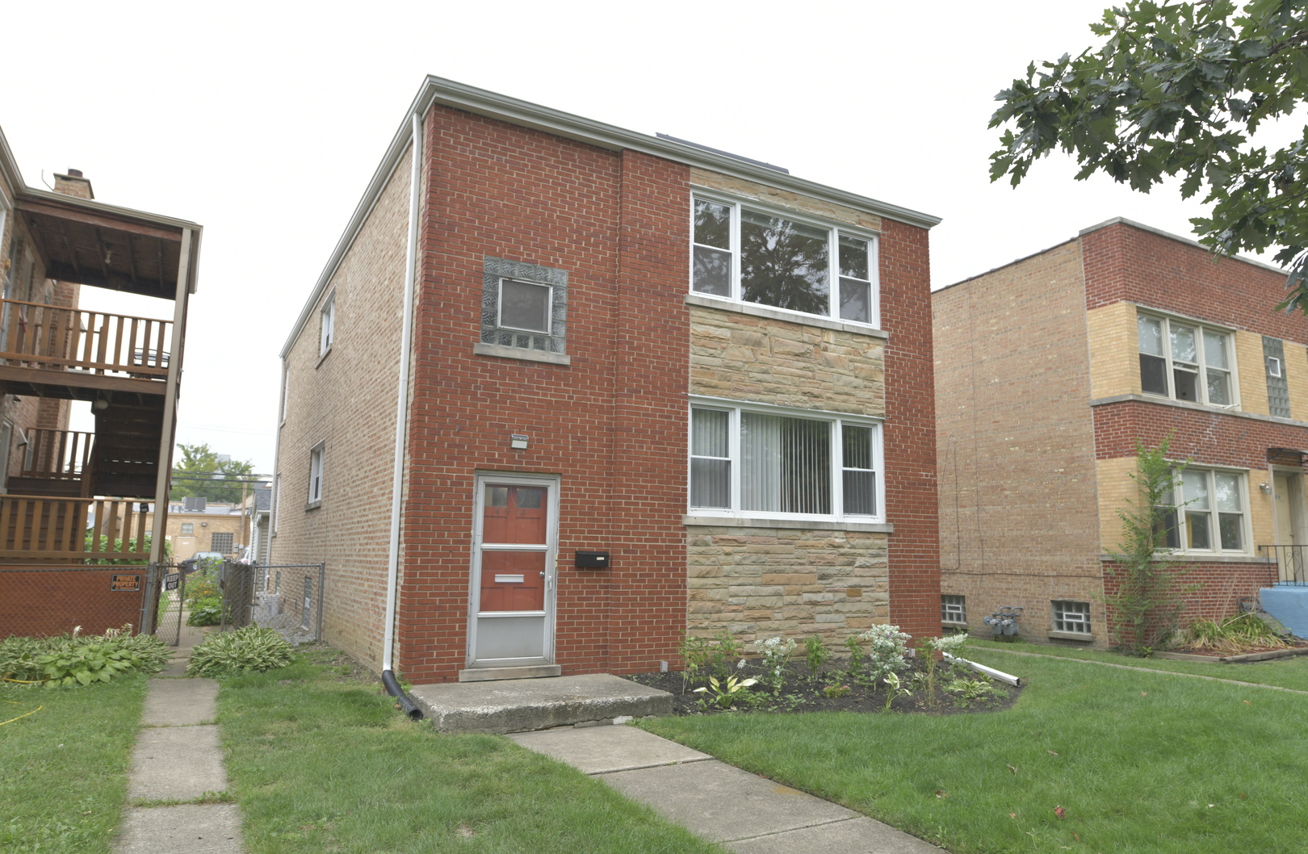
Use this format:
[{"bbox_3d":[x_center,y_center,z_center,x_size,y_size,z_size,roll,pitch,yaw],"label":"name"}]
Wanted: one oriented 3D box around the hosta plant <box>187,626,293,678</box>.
[{"bbox_3d":[-4.967,2.681,10.503,1.150,0.520,1.100,6,-10,-28],"label":"hosta plant"}]

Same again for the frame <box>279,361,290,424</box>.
[{"bbox_3d":[-9.295,-0.816,22.236,0.120,1.500,1.050,5,-10,-28],"label":"frame"}]

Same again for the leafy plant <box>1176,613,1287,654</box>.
[{"bbox_3d":[10.093,3.562,15.157,2.200,0.530,1.150,6,-10,-28],"label":"leafy plant"}]

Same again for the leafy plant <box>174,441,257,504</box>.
[{"bbox_3d":[-35.092,5.404,69.377,6.800,8.500,6.500,6,-10,-28],"label":"leafy plant"}]

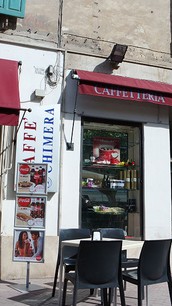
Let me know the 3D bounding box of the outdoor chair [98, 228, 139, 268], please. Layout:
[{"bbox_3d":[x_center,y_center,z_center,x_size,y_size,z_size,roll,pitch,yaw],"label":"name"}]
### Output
[{"bbox_3d":[0.456,1.478,4.114,0.460,0.840,0.530,5,-10,-20],"label":"outdoor chair"}]

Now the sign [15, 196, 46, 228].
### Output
[{"bbox_3d":[-0.807,0.870,4.496,0.450,0.450,0.030,1,-9,0],"label":"sign"}]

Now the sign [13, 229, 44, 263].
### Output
[{"bbox_3d":[-0.816,1.340,4.420,0.455,0.455,0.030,1,-9,0],"label":"sign"}]

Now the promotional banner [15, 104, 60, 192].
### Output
[{"bbox_3d":[-0.758,-0.087,4.845,0.658,1.401,0.100,3,-9,-18],"label":"promotional banner"}]

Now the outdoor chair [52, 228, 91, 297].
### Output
[{"bbox_3d":[-0.097,1.403,3.833,0.480,0.830,0.520,3,-9,-15],"label":"outdoor chair"}]

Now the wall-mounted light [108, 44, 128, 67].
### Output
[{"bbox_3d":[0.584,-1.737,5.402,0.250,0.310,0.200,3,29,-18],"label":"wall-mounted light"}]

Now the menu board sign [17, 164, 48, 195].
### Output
[{"bbox_3d":[-0.780,0.385,4.453,0.436,0.445,0.030,1,-8,0],"label":"menu board sign"}]

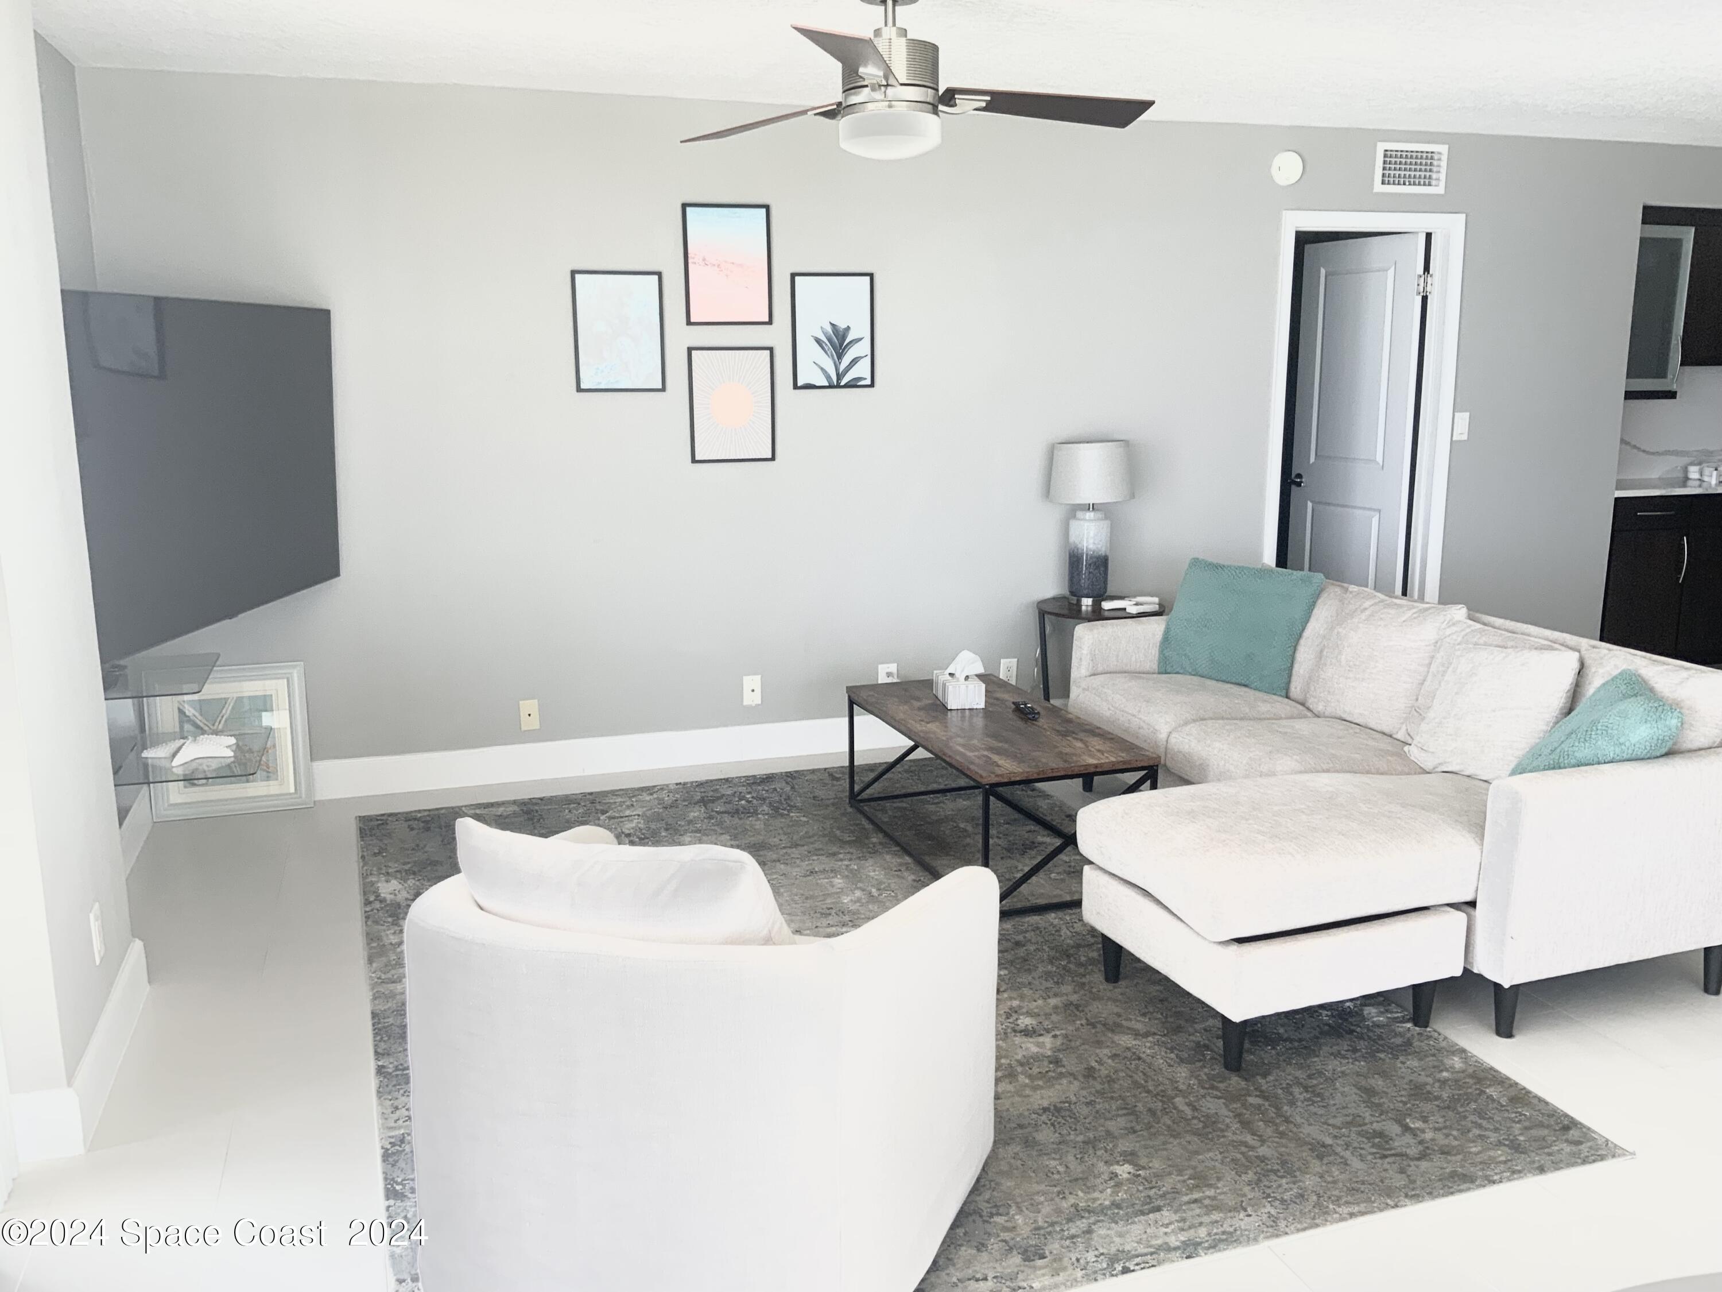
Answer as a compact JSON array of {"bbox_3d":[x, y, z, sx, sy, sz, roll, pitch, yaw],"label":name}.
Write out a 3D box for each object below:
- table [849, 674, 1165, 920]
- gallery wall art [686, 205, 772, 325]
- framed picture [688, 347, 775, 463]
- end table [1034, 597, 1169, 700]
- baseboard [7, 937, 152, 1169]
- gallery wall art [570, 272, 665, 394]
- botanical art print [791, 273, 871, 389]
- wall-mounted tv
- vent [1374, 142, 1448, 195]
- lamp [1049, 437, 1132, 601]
[{"bbox_3d":[0.405,0.433,4.551,0.553,0.415,1.135,-4,12,-19],"label":"table"},{"bbox_3d":[-0.483,-1.379,5.234,0.319,0.420,0.022,-4,12,-17],"label":"gallery wall art"},{"bbox_3d":[-0.476,-0.890,5.333,0.319,0.420,0.022,-4,12,-17],"label":"framed picture"},{"bbox_3d":[0.937,0.131,5.679,0.492,0.578,0.492,-4,12,-17],"label":"end table"},{"bbox_3d":[-1.718,0.865,3.214,0.117,0.140,0.820,-4,12,-17],"label":"baseboard"},{"bbox_3d":[-0.865,-1.121,5.160,0.319,0.420,0.022,-4,12,-17],"label":"gallery wall art"},{"bbox_3d":[-0.103,-1.176,5.399,0.319,0.420,0.022,-4,12,-17],"label":"botanical art print"},{"bbox_3d":[-1.828,-0.519,4.077,0.060,0.886,1.537,2,11,3],"label":"wall-mounted tv"},{"bbox_3d":[2.301,-1.993,6.029,0.354,0.198,0.020,-4,12,-17],"label":"vent"},{"bbox_3d":[0.891,-0.475,5.624,0.328,0.634,0.328,0,11,0],"label":"lamp"}]

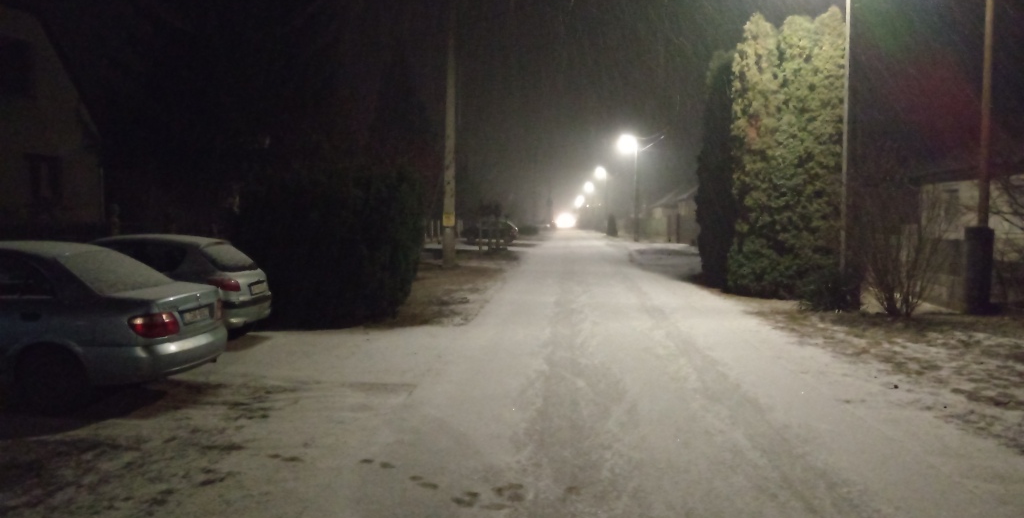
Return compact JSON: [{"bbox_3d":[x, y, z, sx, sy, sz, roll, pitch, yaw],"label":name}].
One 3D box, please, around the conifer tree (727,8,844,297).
[{"bbox_3d":[5.998,-2.298,17.451,2.450,6.200,2.300,0,3,4],"label":"conifer tree"}]

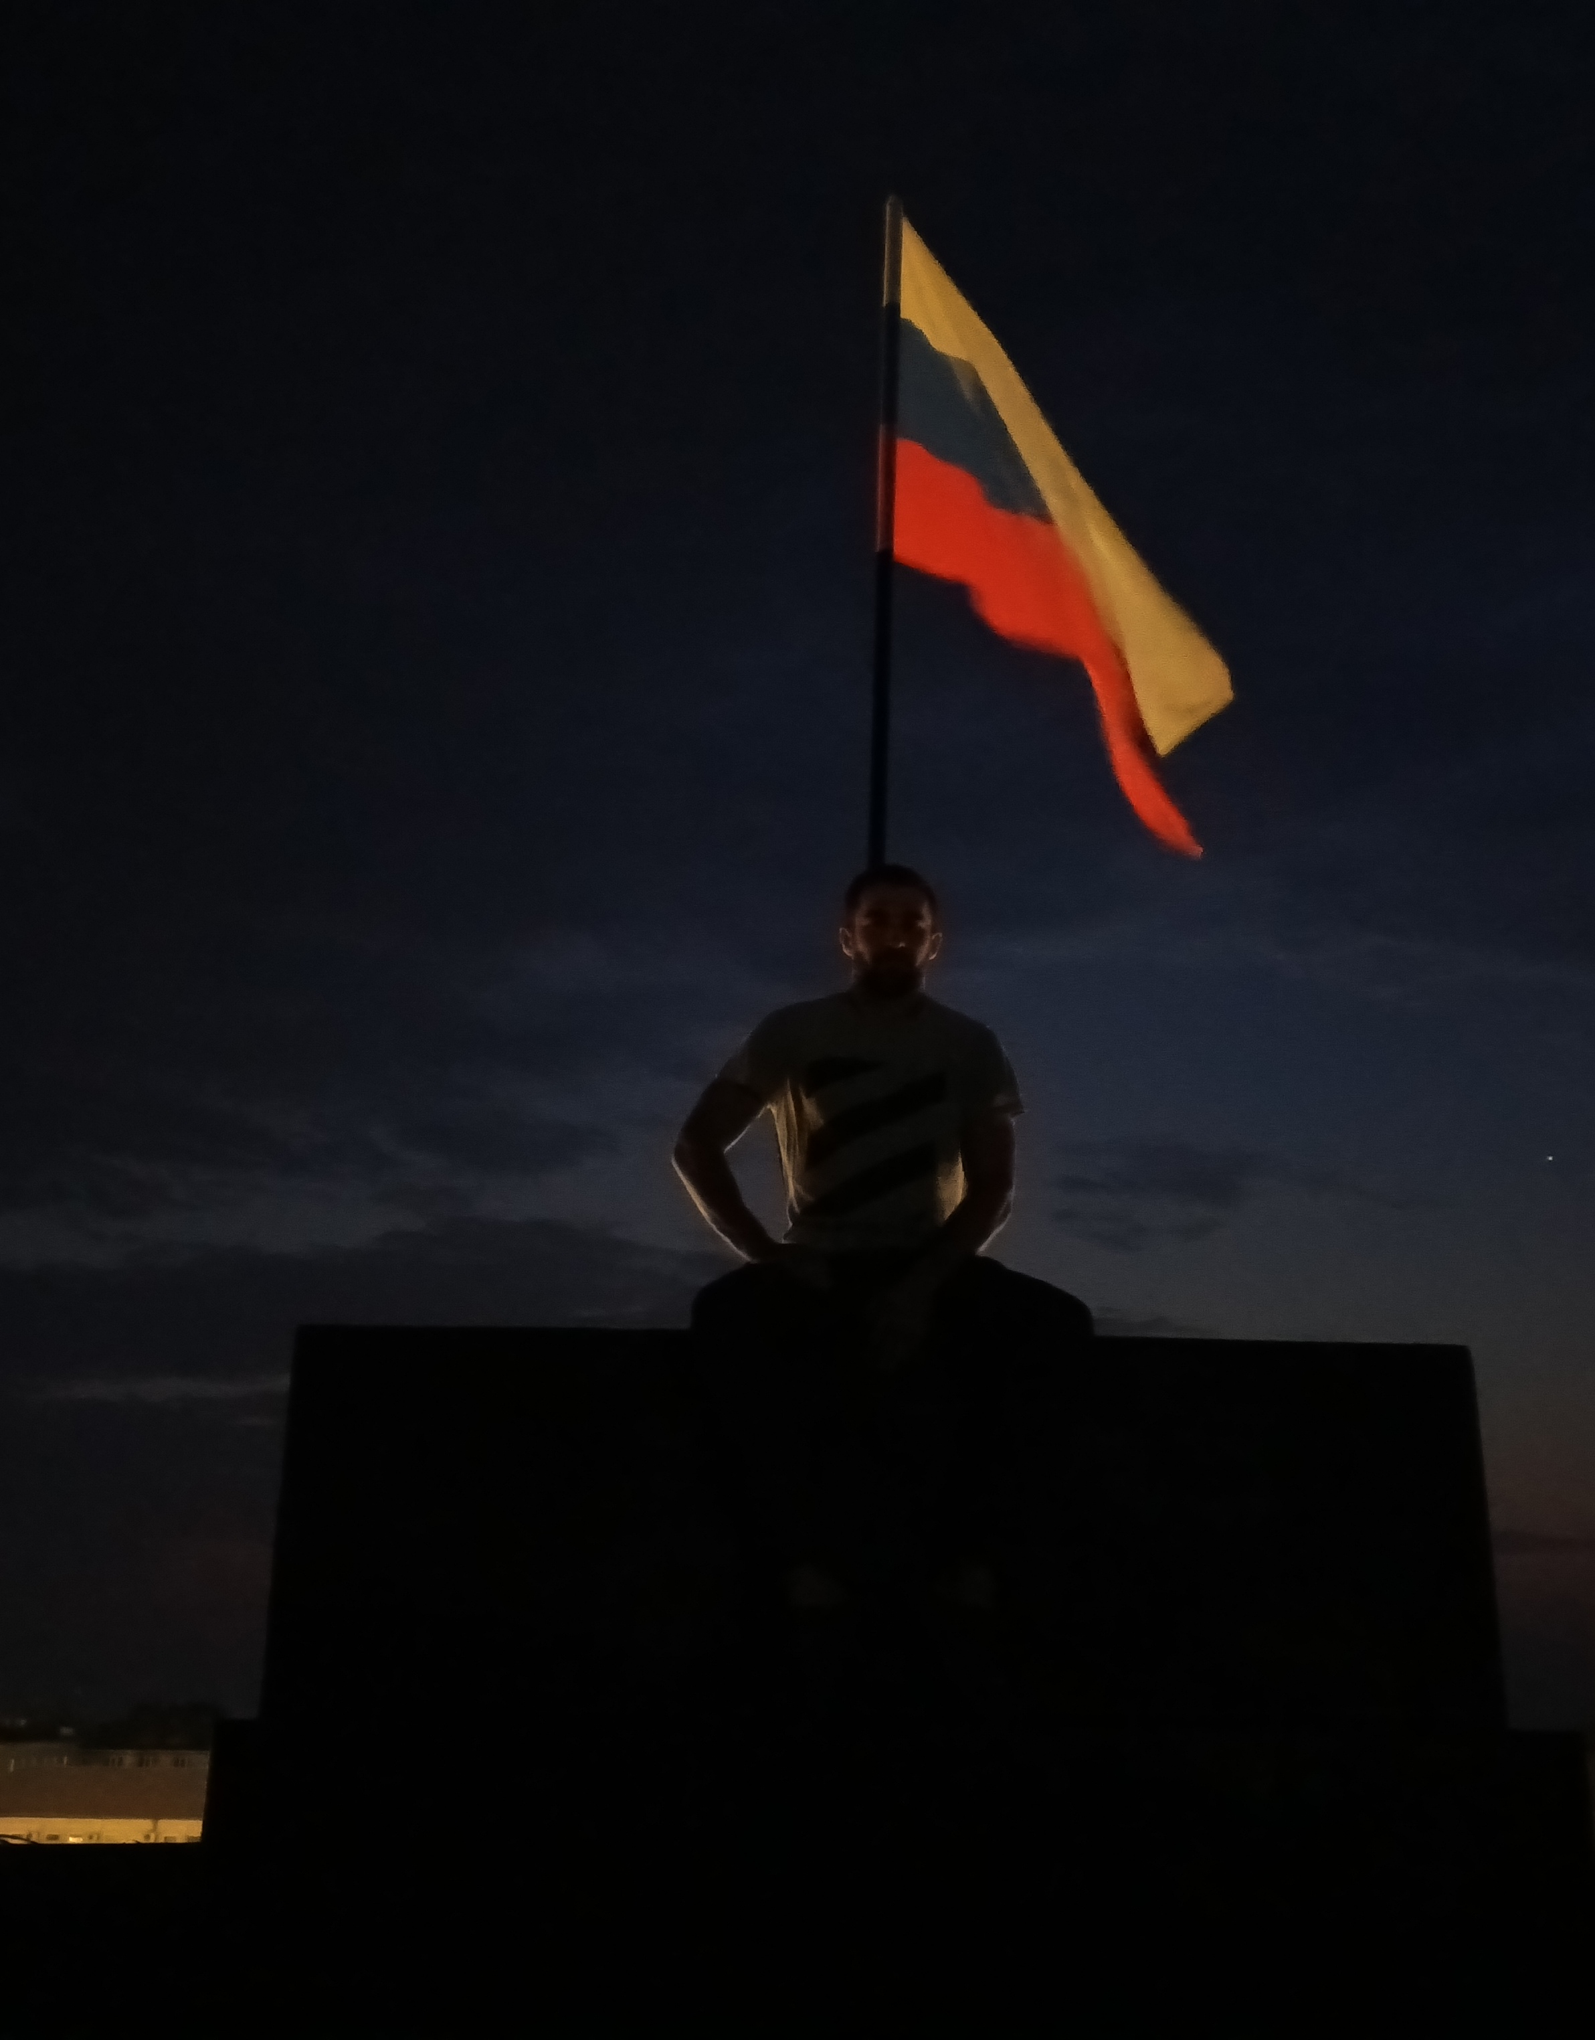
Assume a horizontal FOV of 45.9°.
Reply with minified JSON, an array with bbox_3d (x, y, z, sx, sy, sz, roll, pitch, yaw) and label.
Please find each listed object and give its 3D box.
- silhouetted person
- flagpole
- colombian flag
[{"bbox_3d":[0.108,0.270,2.947,0.630,1.320,0.760,0,-19,2],"label":"silhouetted person"},{"bbox_3d":[0.169,-0.606,3.810,0.030,2.610,0.030,2,-18,0],"label":"flagpole"},{"bbox_3d":[0.545,-1.054,3.961,0.690,1.530,0.300,1,-19,0],"label":"colombian flag"}]

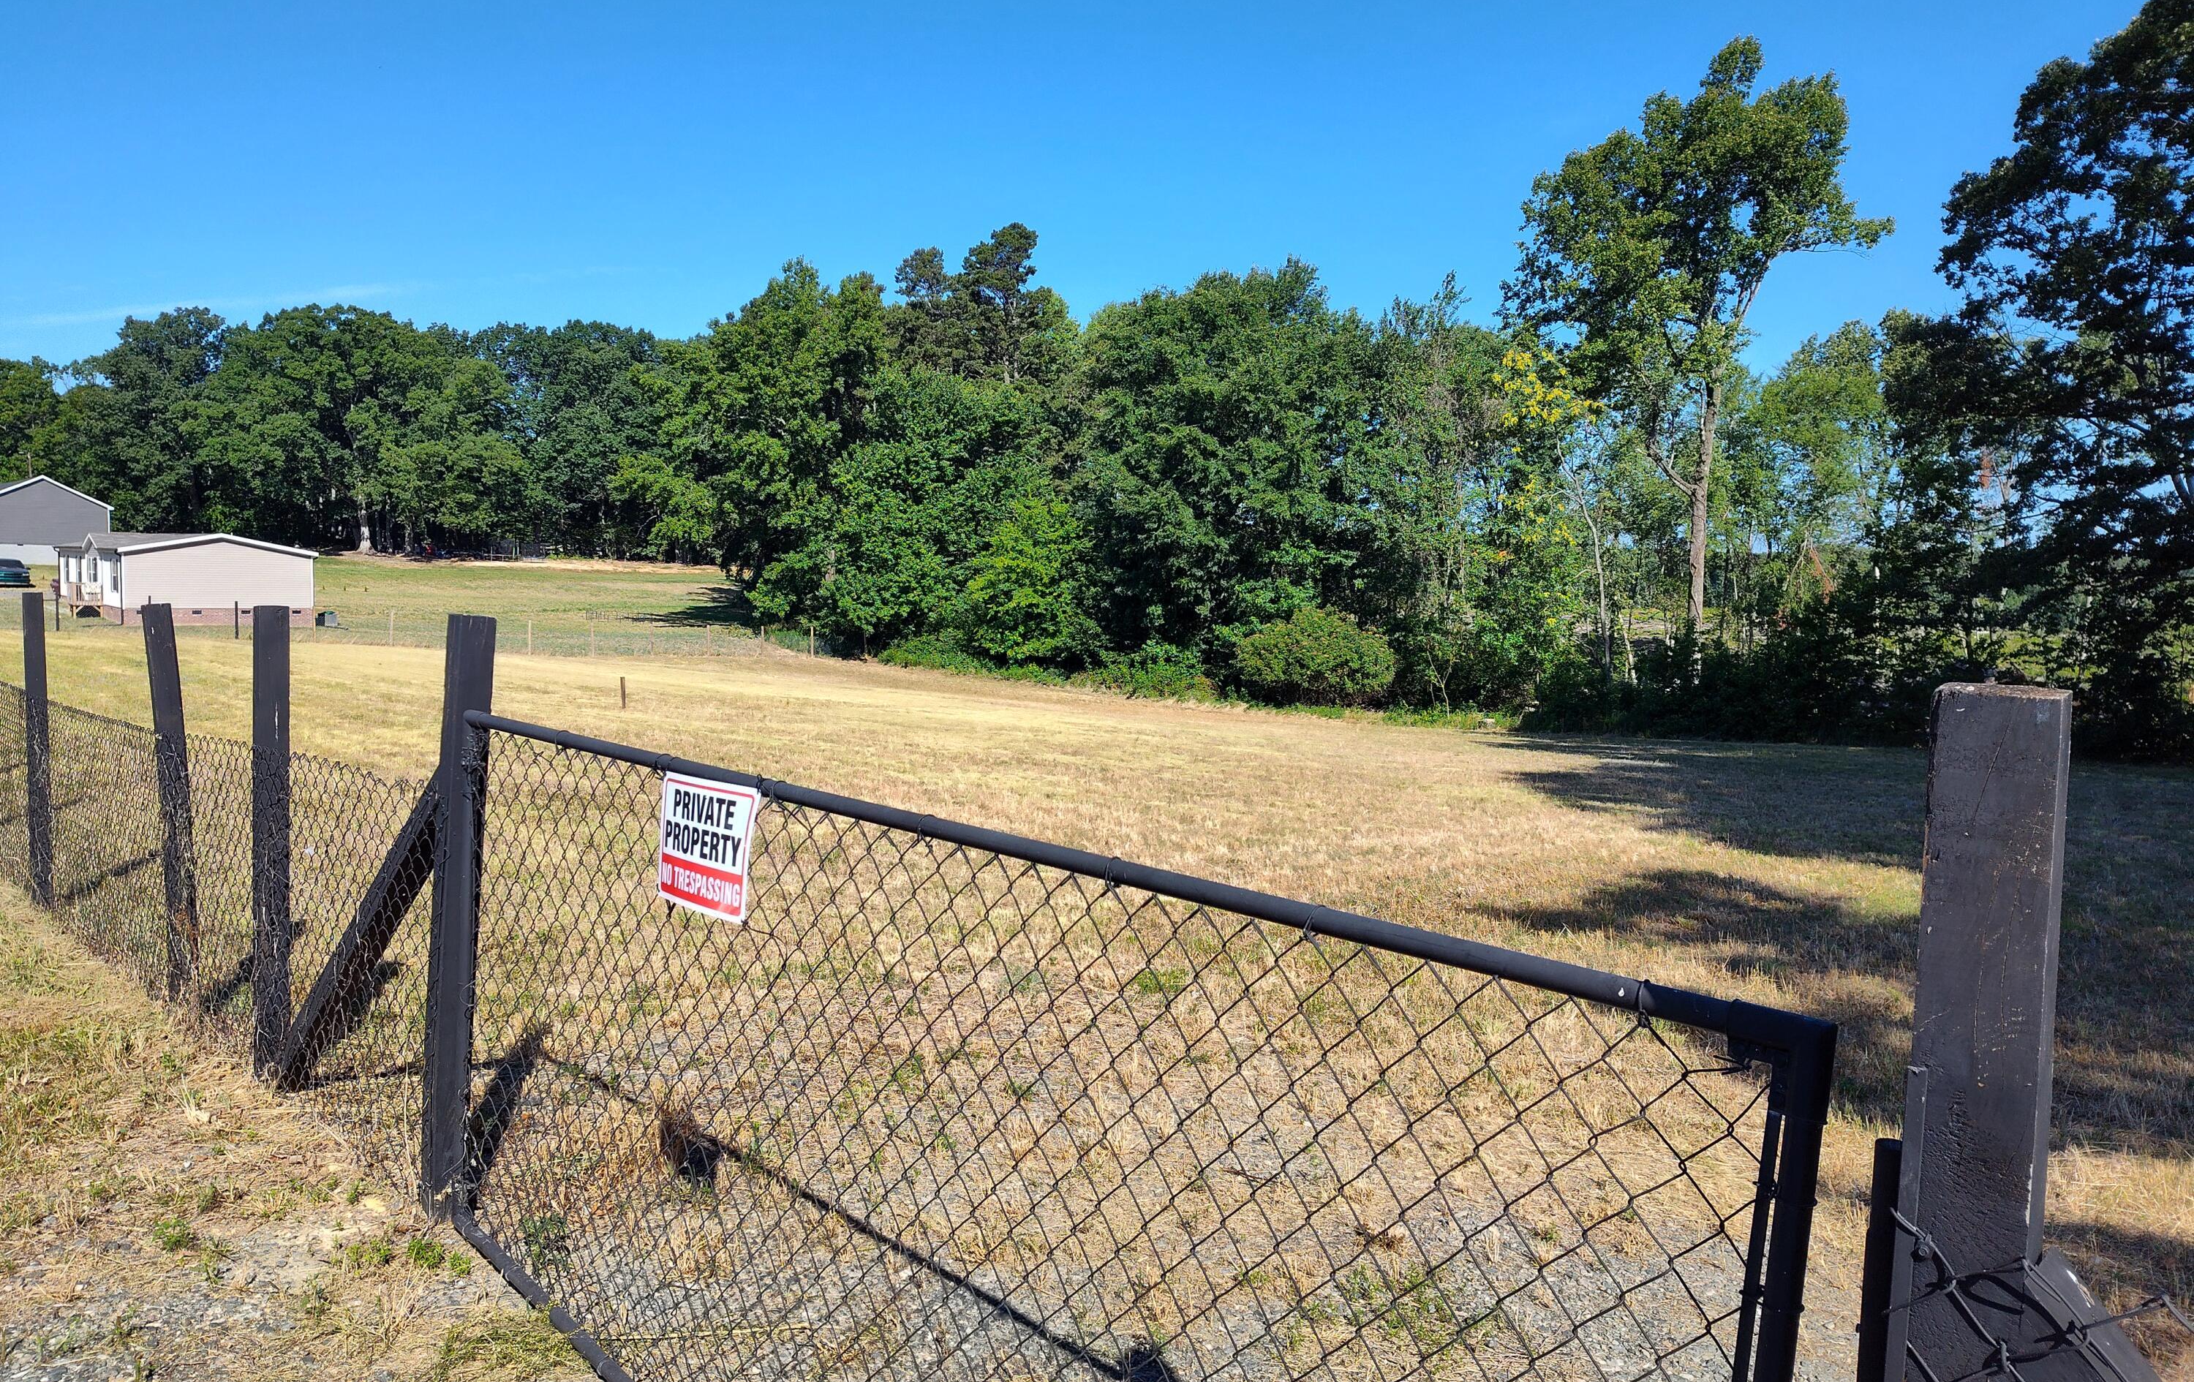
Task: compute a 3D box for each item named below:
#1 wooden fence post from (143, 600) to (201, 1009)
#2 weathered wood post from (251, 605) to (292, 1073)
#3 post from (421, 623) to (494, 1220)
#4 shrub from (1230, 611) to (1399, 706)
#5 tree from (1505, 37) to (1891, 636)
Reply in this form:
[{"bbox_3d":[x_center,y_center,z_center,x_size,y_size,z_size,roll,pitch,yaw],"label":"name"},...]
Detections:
[{"bbox_3d":[-3.498,0.422,5.516,0.090,1.484,0.090,-6,7,-45],"label":"wooden fence post"},{"bbox_3d":[-2.660,0.484,4.700,0.093,1.502,0.093,-1,5,-45],"label":"weathered wood post"},{"bbox_3d":[-1.616,0.567,3.707,0.097,1.513,0.097,1,4,-45],"label":"post"},{"bbox_3d":[3.360,-0.489,22.500,2.500,1.600,2.300,2,4,9],"label":"shrub"},{"bbox_3d":[10.791,-5.831,26.900,7.000,12.154,6.600,2,4,17],"label":"tree"}]

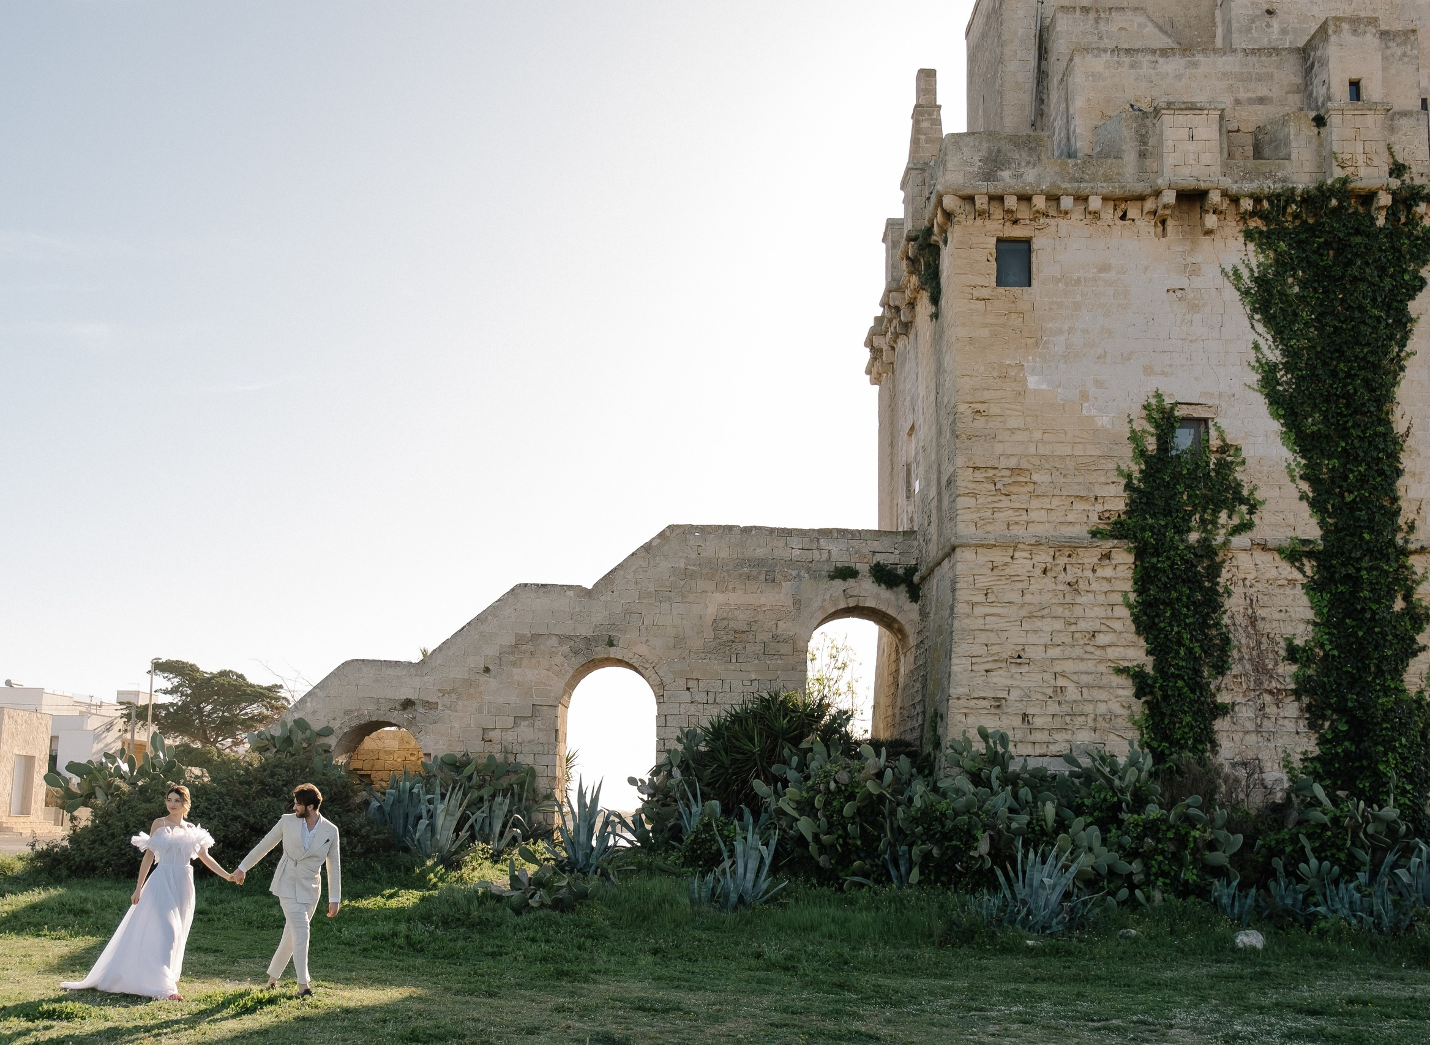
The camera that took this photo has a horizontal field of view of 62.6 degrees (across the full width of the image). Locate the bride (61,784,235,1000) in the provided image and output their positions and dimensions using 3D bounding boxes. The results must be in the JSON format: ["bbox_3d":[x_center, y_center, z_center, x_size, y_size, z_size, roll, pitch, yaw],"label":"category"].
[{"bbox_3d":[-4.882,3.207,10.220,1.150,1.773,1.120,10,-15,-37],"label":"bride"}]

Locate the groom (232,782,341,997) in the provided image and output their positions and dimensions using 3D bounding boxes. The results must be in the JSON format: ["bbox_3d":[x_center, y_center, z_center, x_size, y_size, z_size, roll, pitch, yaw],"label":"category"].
[{"bbox_3d":[-3.700,3.195,10.250,0.880,1.758,0.600,7,-14,-26],"label":"groom"}]

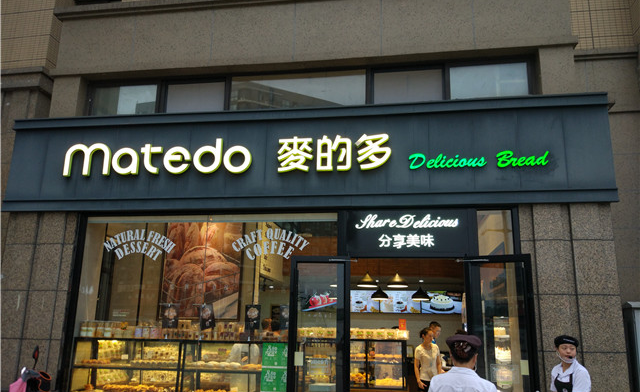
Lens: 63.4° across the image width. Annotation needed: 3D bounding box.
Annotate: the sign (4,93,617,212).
[{"bbox_3d":[-0.448,-0.482,6.740,7.850,1.335,0.300,-1,-13,9],"label":"sign"}]

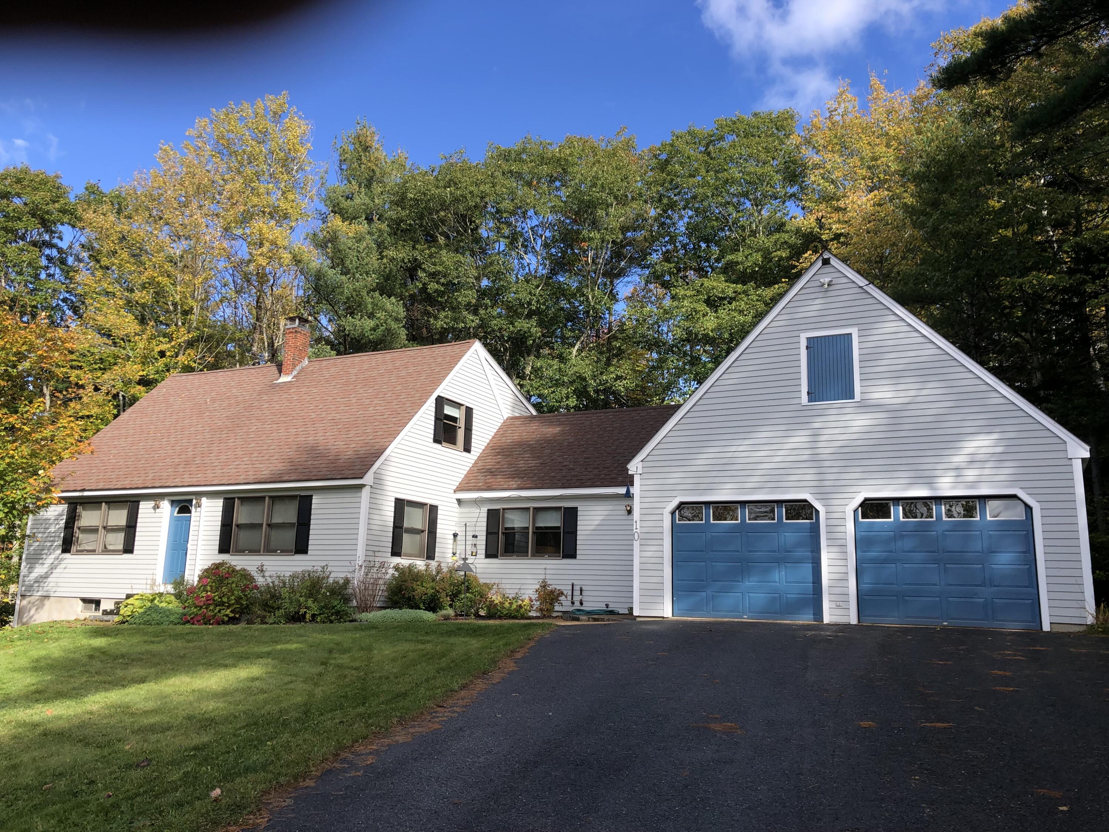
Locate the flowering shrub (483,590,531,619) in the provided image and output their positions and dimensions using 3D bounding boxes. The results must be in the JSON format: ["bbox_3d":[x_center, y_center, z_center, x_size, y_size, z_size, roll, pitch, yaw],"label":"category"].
[{"bbox_3d":[-1.090,4.394,20.897,1.164,0.642,0.911,-4,-12,26],"label":"flowering shrub"}]

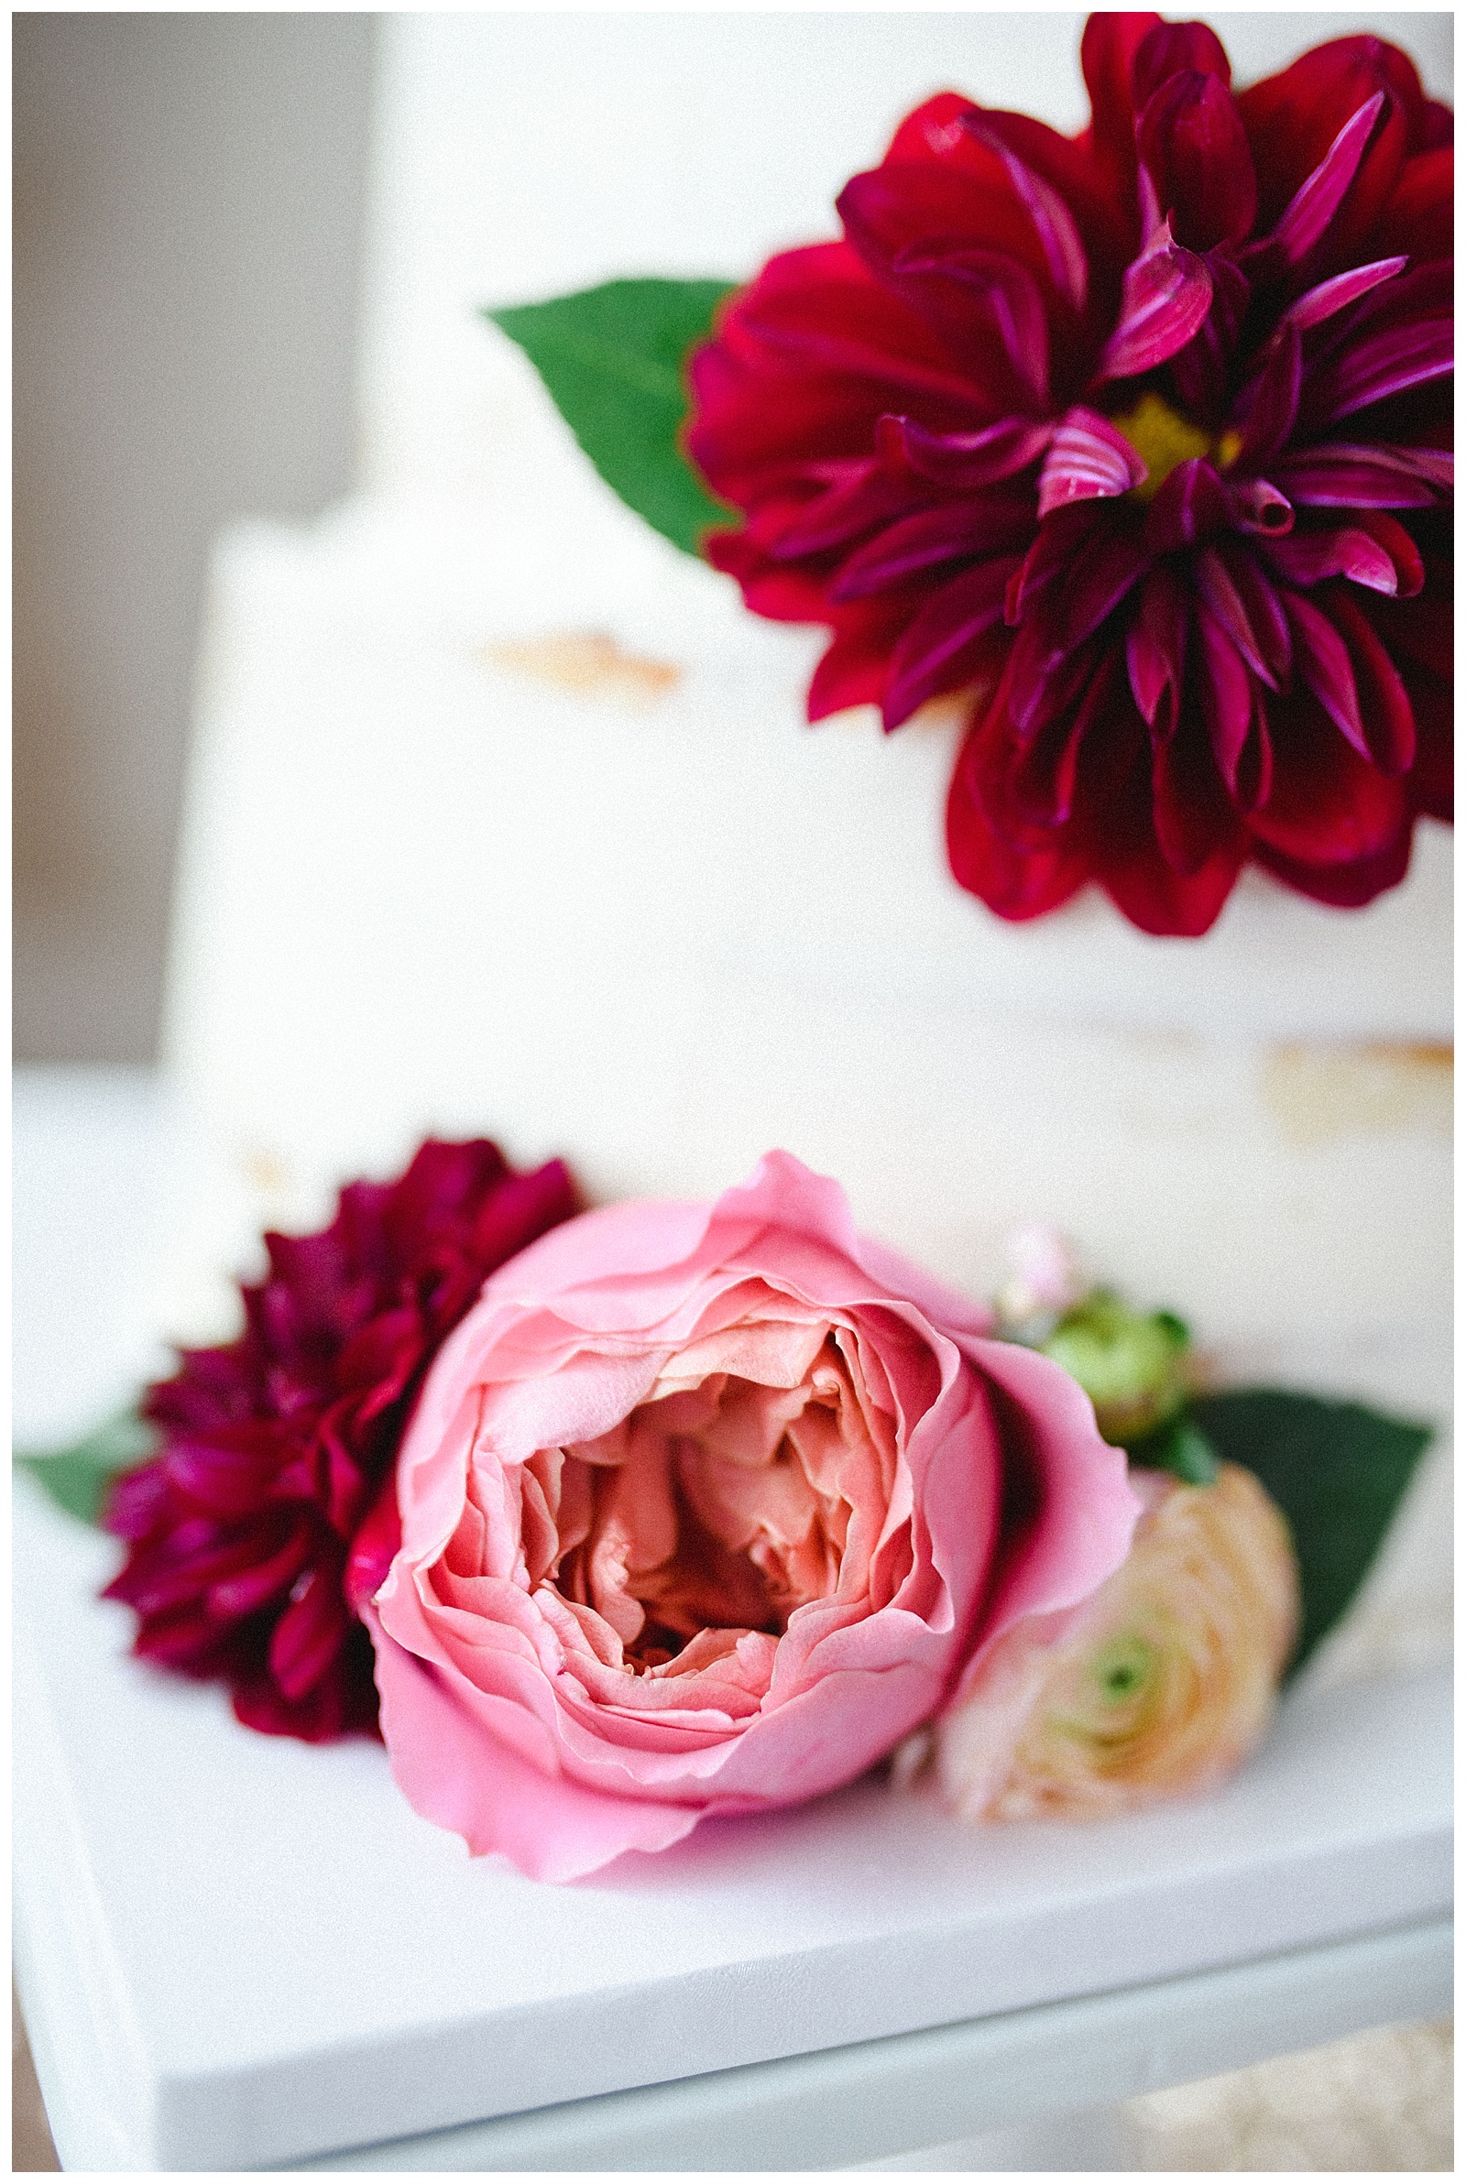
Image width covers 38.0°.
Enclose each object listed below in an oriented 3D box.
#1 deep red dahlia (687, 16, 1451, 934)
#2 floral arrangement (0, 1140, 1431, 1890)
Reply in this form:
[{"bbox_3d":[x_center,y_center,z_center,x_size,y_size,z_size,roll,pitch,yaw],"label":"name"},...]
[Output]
[{"bbox_3d":[0.055,-0.080,0.276,0.119,0.117,0.058,8,14,4],"label":"deep red dahlia"},{"bbox_3d":[0.001,0.045,0.271,0.197,0.079,0.078,6,14,-2],"label":"floral arrangement"}]

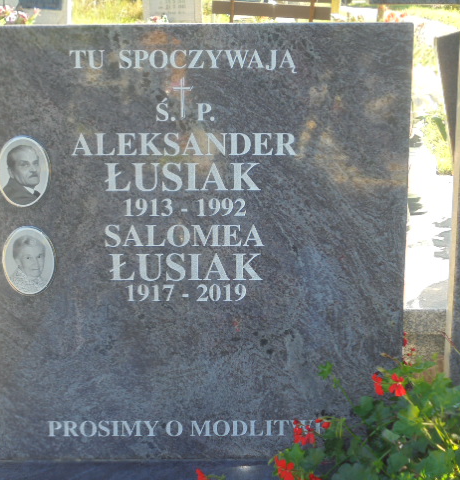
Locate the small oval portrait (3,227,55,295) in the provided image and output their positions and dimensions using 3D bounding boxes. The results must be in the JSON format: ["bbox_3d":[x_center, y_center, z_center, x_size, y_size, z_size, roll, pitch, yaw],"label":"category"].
[{"bbox_3d":[-0.348,0.035,1.790,0.090,0.120,0.012,0,13,-1],"label":"small oval portrait"}]

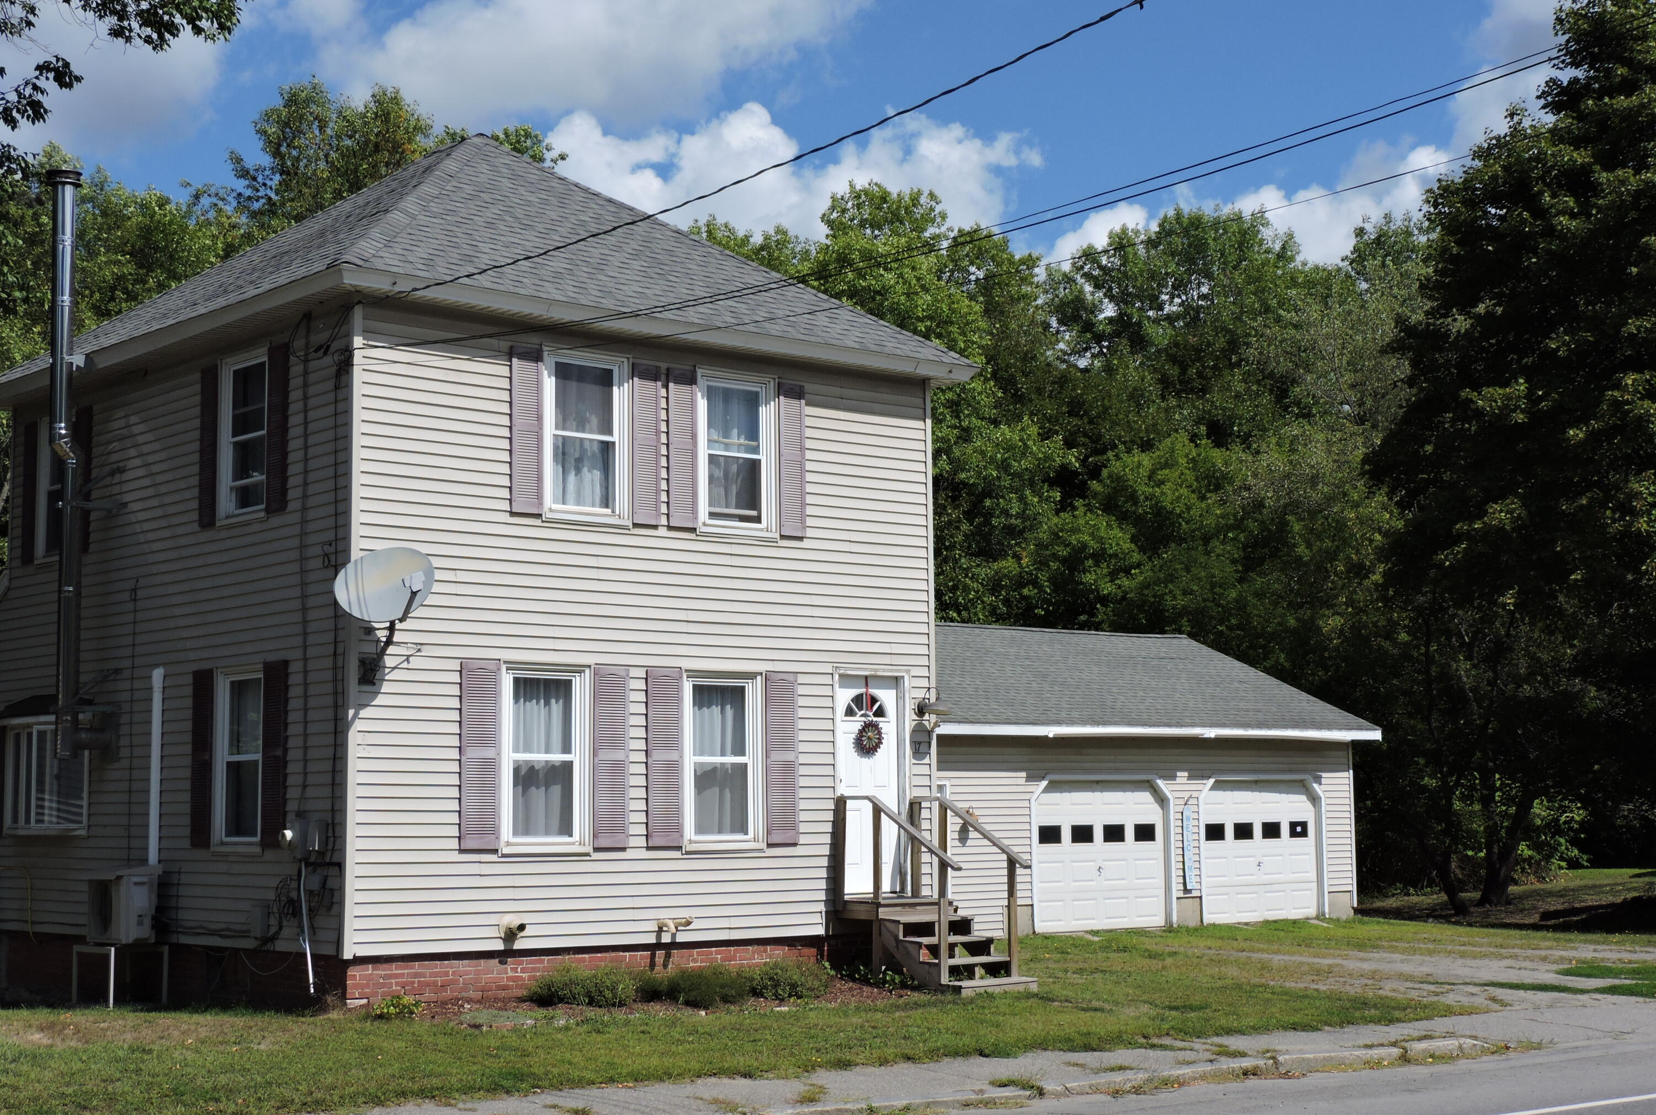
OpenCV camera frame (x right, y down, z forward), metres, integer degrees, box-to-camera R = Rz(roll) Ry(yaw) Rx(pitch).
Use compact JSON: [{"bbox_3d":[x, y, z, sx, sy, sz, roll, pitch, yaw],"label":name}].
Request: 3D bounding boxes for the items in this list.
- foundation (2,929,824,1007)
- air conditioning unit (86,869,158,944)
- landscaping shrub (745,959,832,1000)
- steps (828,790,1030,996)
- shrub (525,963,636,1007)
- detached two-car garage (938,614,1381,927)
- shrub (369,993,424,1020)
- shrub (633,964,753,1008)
[{"bbox_3d":[-3.569,3.779,22.875,6.200,0.510,6.900,5,-8,-40],"label":"foundation"},{"bbox_3d":[-6.063,2.999,20.539,0.310,0.580,0.710,5,-8,-40],"label":"air conditioning unit"},{"bbox_3d":[-0.337,3.594,20.441,0.740,0.350,0.660,5,-8,-40],"label":"landscaping shrub"},{"bbox_3d":[0.946,2.965,21.192,1.040,1.740,1.570,5,-8,-40],"label":"steps"},{"bbox_3d":[-1.977,3.406,19.090,0.950,0.360,0.720,5,-8,-40],"label":"shrub"},{"bbox_3d":[2.501,3.333,37.207,9.650,4.620,7.900,5,-8,-40],"label":"detached two-car garage"},{"bbox_3d":[-3.264,3.398,18.125,0.440,0.210,0.380,5,-8,-40],"label":"shrub"},{"bbox_3d":[-1.113,3.523,19.682,1.100,0.360,0.740,5,-8,-40],"label":"shrub"}]

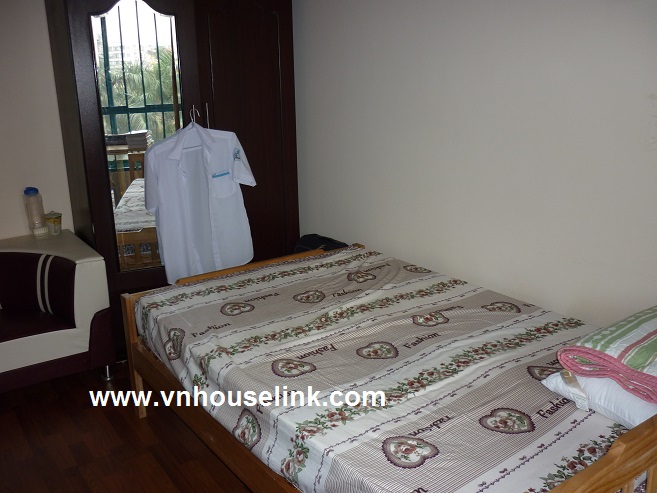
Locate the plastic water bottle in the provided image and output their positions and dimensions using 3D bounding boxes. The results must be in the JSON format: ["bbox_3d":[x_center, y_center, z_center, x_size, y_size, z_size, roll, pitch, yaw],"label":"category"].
[{"bbox_3d":[-1.547,-0.177,3.320,0.087,0.257,0.087,-13,19,-33],"label":"plastic water bottle"}]

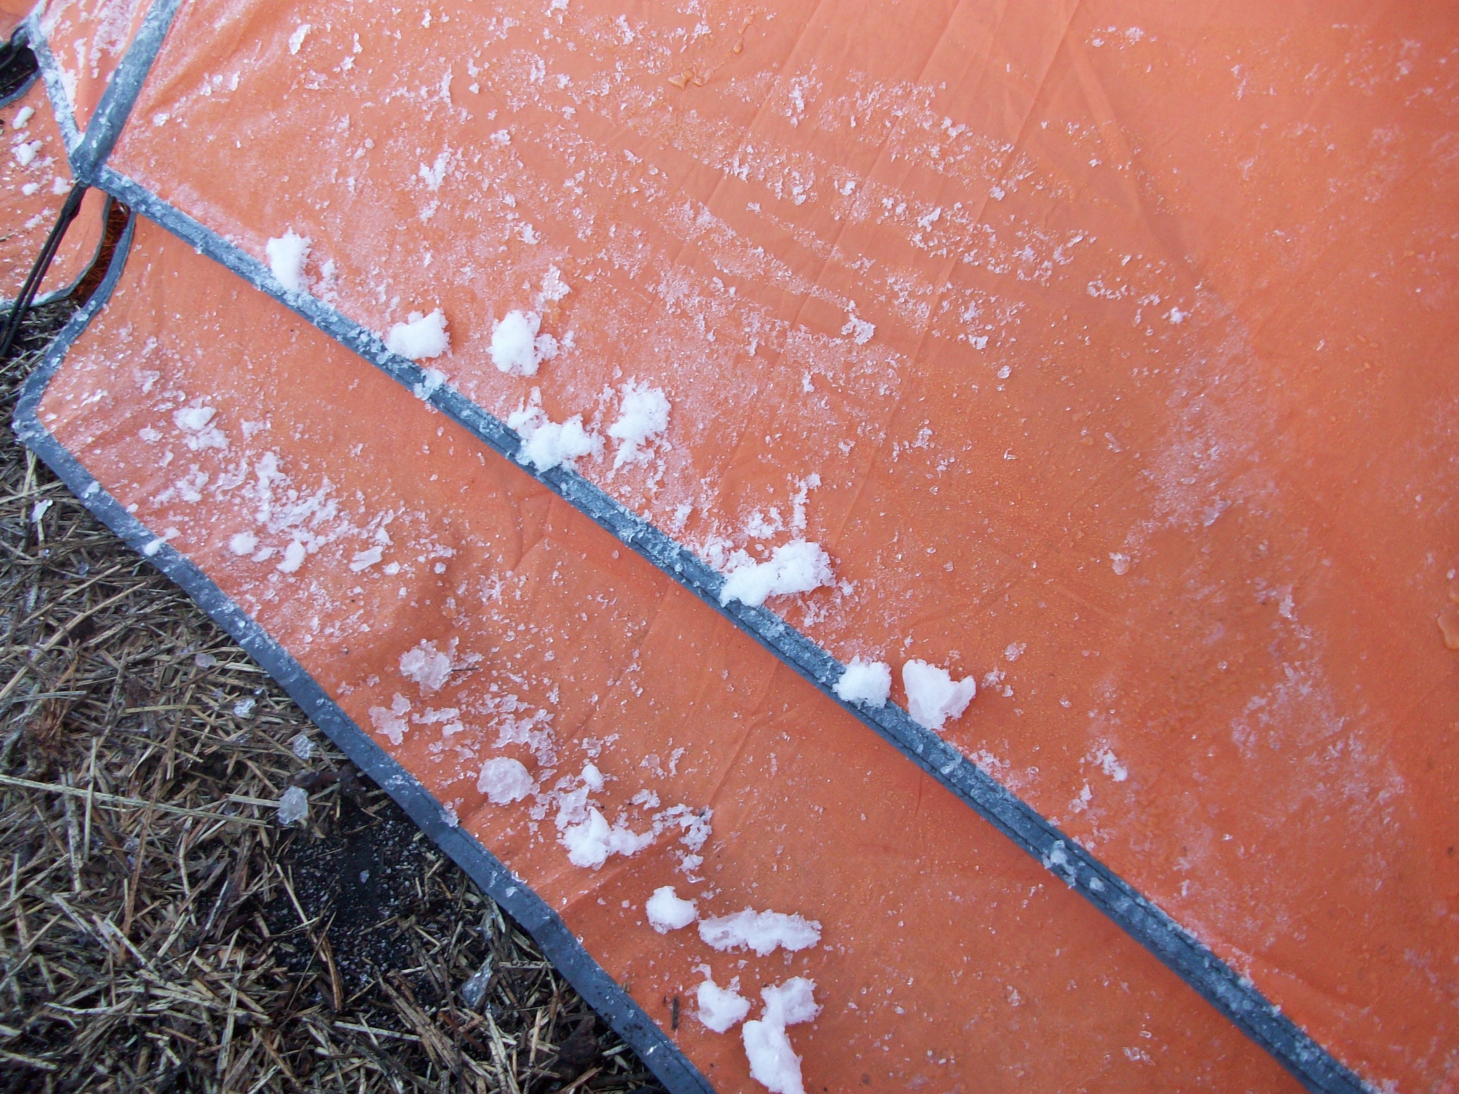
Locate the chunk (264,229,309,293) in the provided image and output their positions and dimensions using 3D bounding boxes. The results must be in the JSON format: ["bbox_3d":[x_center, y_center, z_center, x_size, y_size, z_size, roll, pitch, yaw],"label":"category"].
[{"bbox_3d":[-0.338,-0.218,1.095,0.035,0.037,0.046,0,49,0],"label":"chunk"}]

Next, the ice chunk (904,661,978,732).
[{"bbox_3d":[0.120,0.084,0.825,0.041,0.028,0.040,0,49,0],"label":"ice chunk"}]

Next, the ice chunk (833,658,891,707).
[{"bbox_3d":[0.081,0.082,0.866,0.034,0.023,0.031,0,49,0],"label":"ice chunk"}]

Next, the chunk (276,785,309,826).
[{"bbox_3d":[-0.268,0.158,0.879,0.020,0.017,0.023,0,49,0],"label":"chunk"}]

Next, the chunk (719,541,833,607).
[{"bbox_3d":[0.029,0.017,0.882,0.069,0.024,0.032,-25,54,-20],"label":"chunk"}]

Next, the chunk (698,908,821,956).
[{"bbox_3d":[0.017,0.215,0.802,0.069,0.021,0.027,0,49,0],"label":"chunk"}]

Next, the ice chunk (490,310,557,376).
[{"bbox_3d":[-0.144,-0.141,0.990,0.043,0.030,0.046,0,49,0],"label":"ice chunk"}]

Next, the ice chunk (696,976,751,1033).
[{"bbox_3d":[-0.003,0.247,0.773,0.029,0.023,0.030,0,49,0],"label":"ice chunk"}]

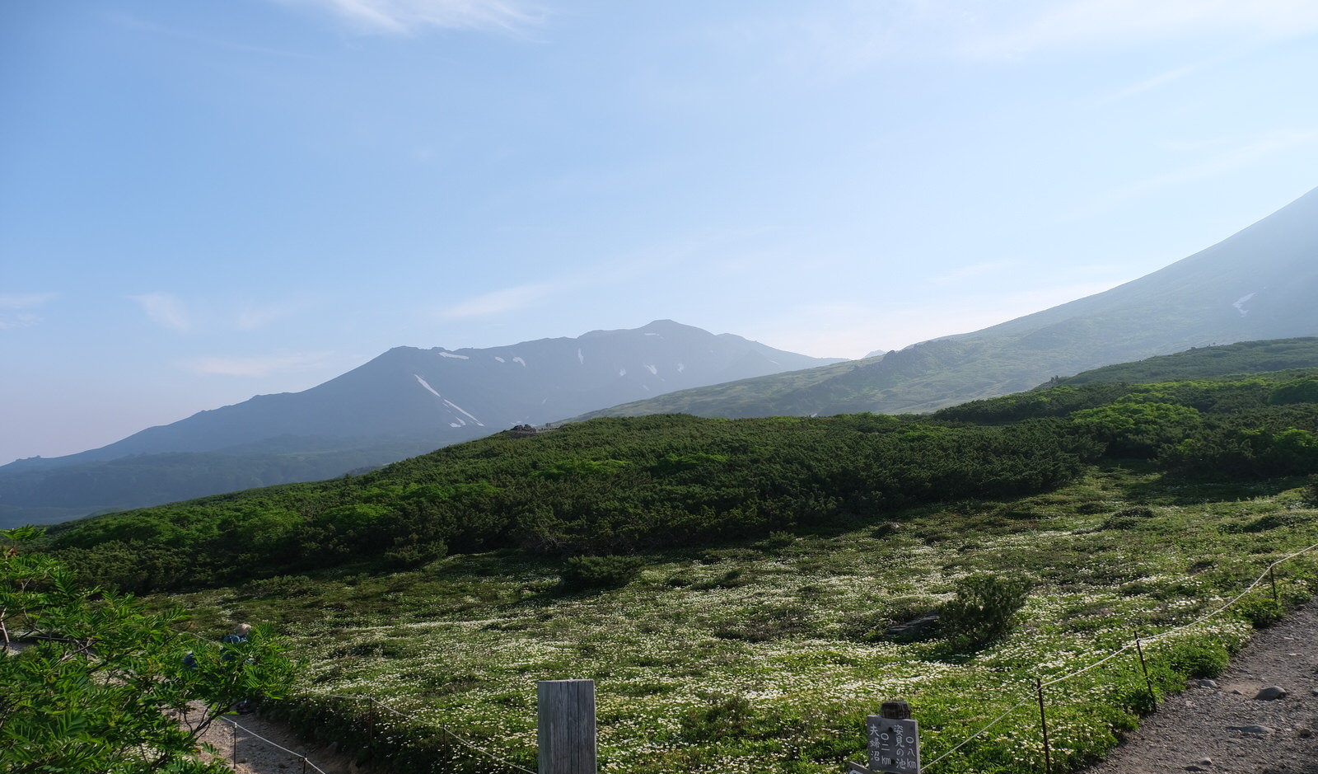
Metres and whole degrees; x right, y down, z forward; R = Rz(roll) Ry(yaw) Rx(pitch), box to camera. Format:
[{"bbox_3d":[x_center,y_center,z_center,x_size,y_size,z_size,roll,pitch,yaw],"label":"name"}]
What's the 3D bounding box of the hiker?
[{"bbox_3d":[-7.608,5.077,17.900,0.620,1.620,0.520,-2,-4,20],"label":"hiker"}]

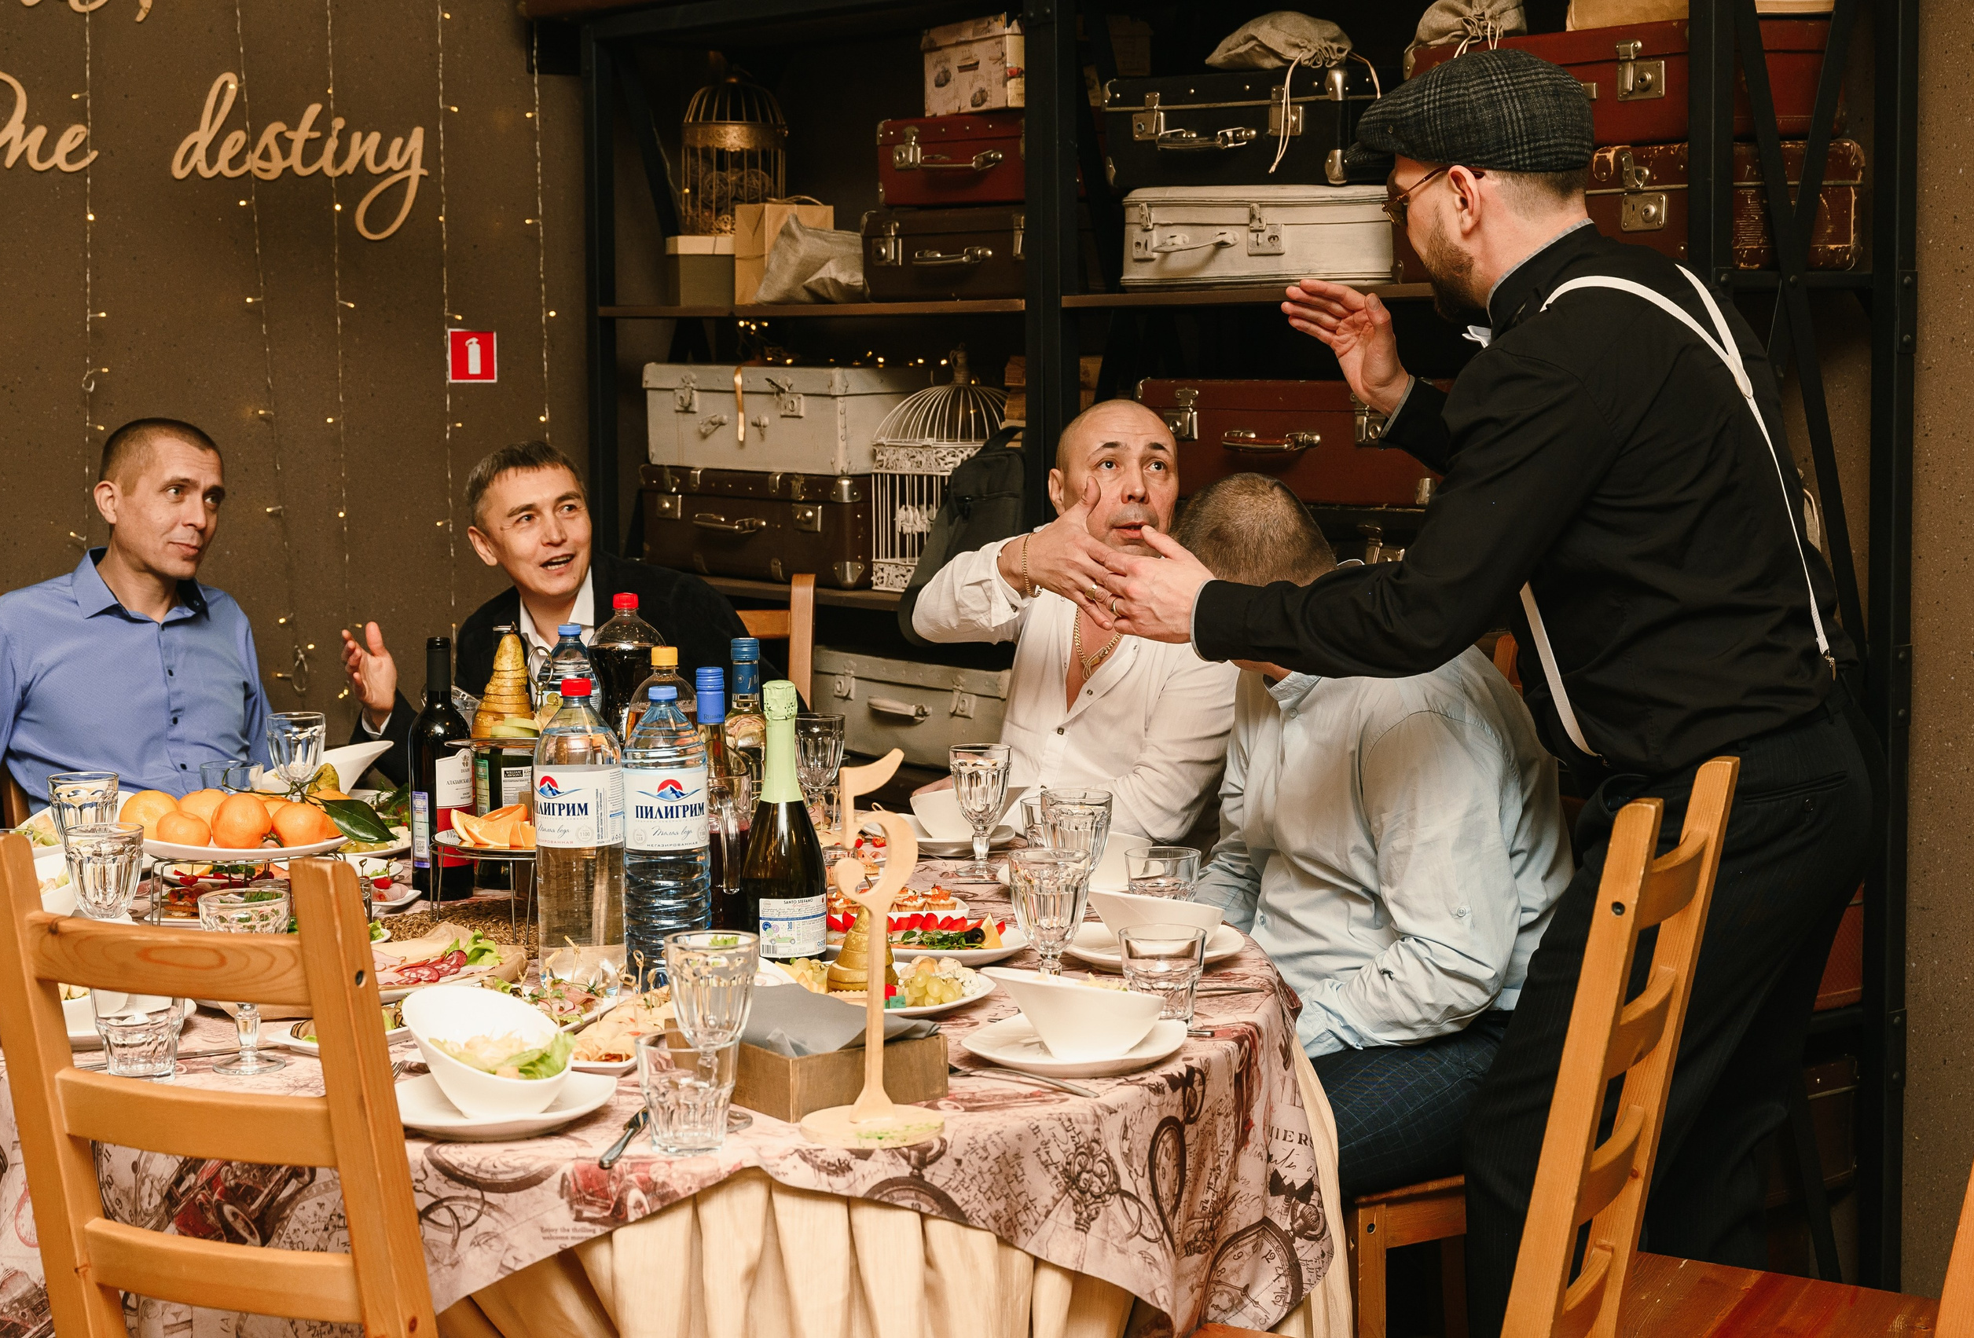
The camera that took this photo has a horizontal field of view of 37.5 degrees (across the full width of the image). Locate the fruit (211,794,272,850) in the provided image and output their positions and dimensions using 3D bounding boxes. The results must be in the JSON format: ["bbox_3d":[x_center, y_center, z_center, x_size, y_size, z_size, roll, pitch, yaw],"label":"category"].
[{"bbox_3d":[-0.874,0.180,3.410,0.070,0.066,0.070,0,6,0],"label":"fruit"}]

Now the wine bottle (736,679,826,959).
[{"bbox_3d":[-0.223,0.158,3.167,0.089,0.303,0.089,-2,6,-10],"label":"wine bottle"}]

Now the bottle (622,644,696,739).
[{"bbox_3d":[-0.357,0.143,3.237,0.088,0.333,0.088,0,6,0],"label":"bottle"}]

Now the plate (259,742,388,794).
[{"bbox_3d":[-0.919,0.142,4.020,0.185,0.088,0.160,-1,6,-5],"label":"plate"}]

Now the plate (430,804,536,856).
[{"bbox_3d":[-0.532,0.178,3.322,0.210,0.055,0.210,-1,7,0],"label":"plate"}]

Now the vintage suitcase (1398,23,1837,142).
[{"bbox_3d":[0.951,-0.857,4.384,0.340,0.176,0.570,-5,8,-39],"label":"vintage suitcase"}]

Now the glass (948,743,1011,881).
[{"bbox_3d":[-0.008,0.176,3.616,0.078,0.157,0.078,-1,7,0],"label":"glass"}]

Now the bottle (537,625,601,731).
[{"bbox_3d":[-0.521,0.103,3.668,0.088,0.315,0.088,-1,7,0],"label":"bottle"}]

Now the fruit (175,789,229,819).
[{"bbox_3d":[-0.940,0.178,3.490,0.069,0.065,0.069,0,6,0],"label":"fruit"}]

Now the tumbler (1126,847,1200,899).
[{"bbox_3d":[0.201,0.254,3.295,0.086,0.091,0.086,0,6,0],"label":"tumbler"}]

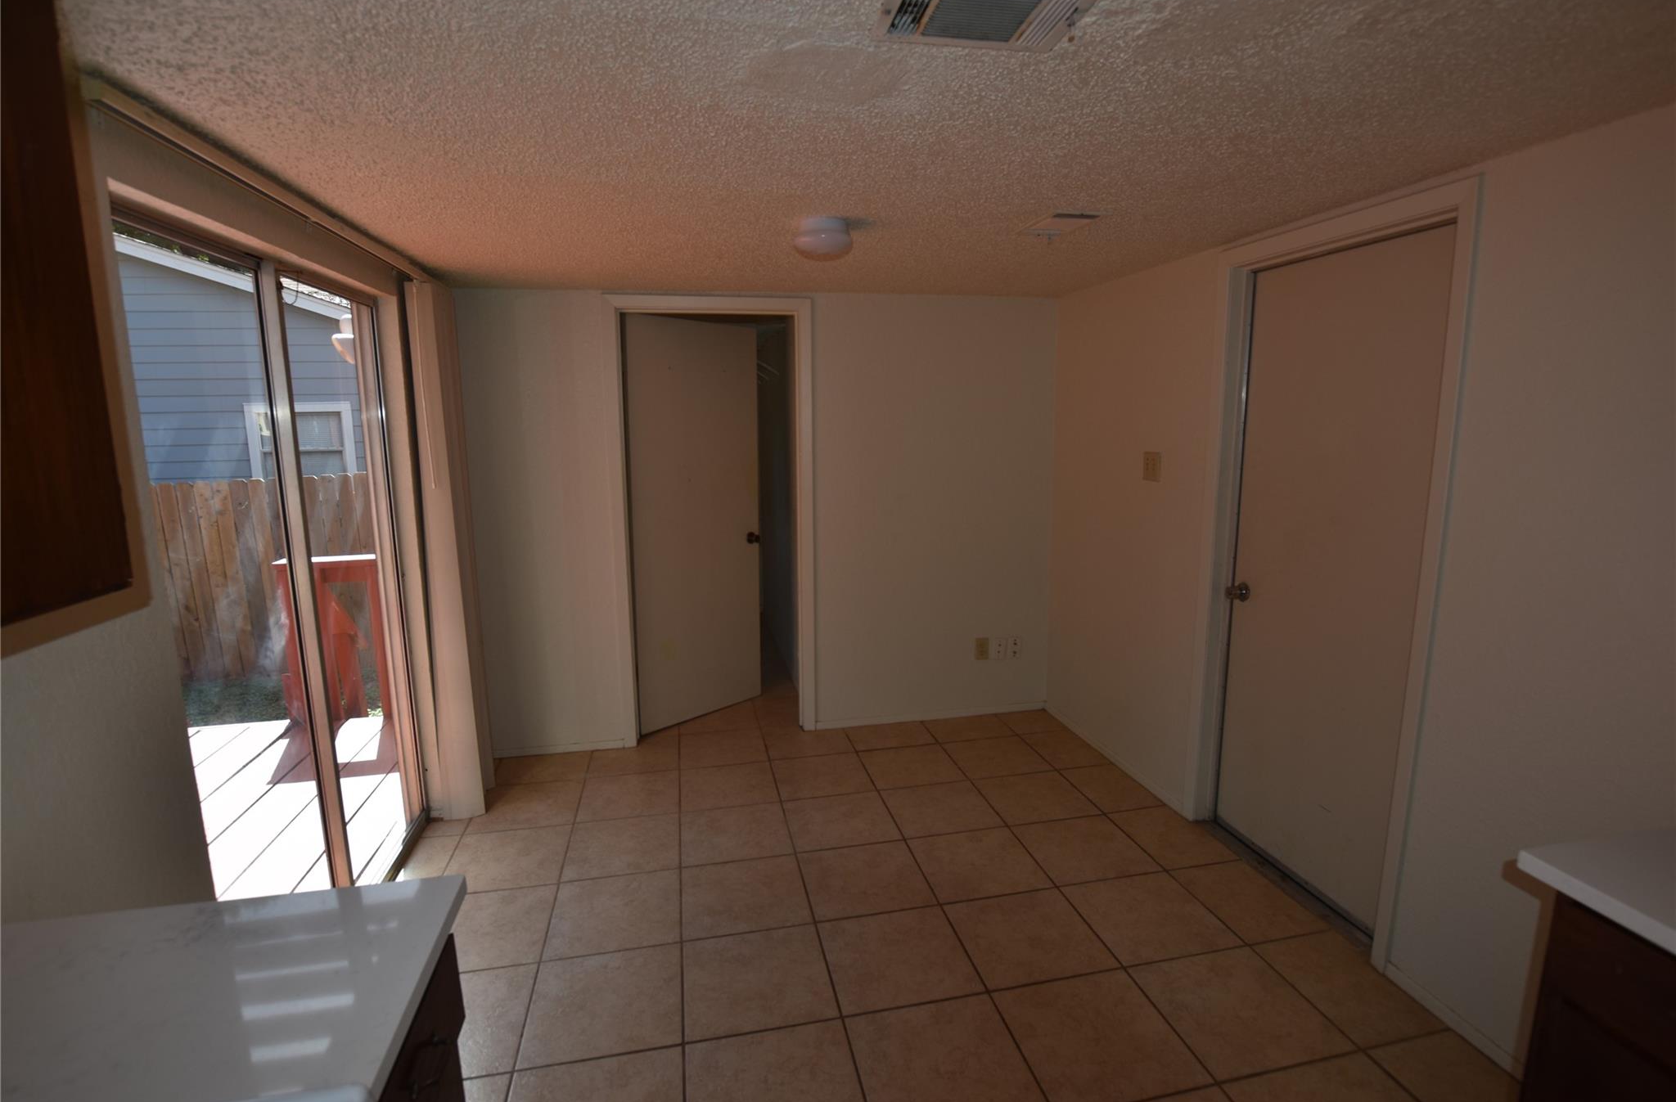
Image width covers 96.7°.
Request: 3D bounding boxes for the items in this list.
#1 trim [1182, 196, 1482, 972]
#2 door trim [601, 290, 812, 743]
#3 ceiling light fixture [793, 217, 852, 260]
[{"bbox_3d":[1.477,0.078,2.362,0.100,2.117,0.884,-3,10,-12],"label":"trim"},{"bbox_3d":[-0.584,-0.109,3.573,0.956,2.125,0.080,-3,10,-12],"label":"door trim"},{"bbox_3d":[-0.044,-0.944,2.276,0.180,0.109,0.180,-1,10,0],"label":"ceiling light fixture"}]

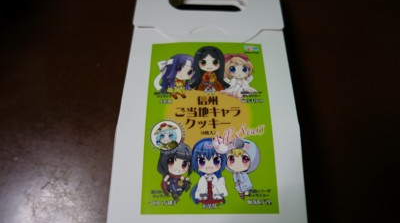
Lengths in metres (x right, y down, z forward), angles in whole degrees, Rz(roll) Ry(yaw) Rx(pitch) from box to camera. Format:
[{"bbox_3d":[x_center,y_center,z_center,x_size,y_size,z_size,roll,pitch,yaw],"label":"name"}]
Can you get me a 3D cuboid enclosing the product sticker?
[{"bbox_3d":[0.006,0.006,0.241,0.094,0.002,0.141,0,65,0],"label":"product sticker"}]

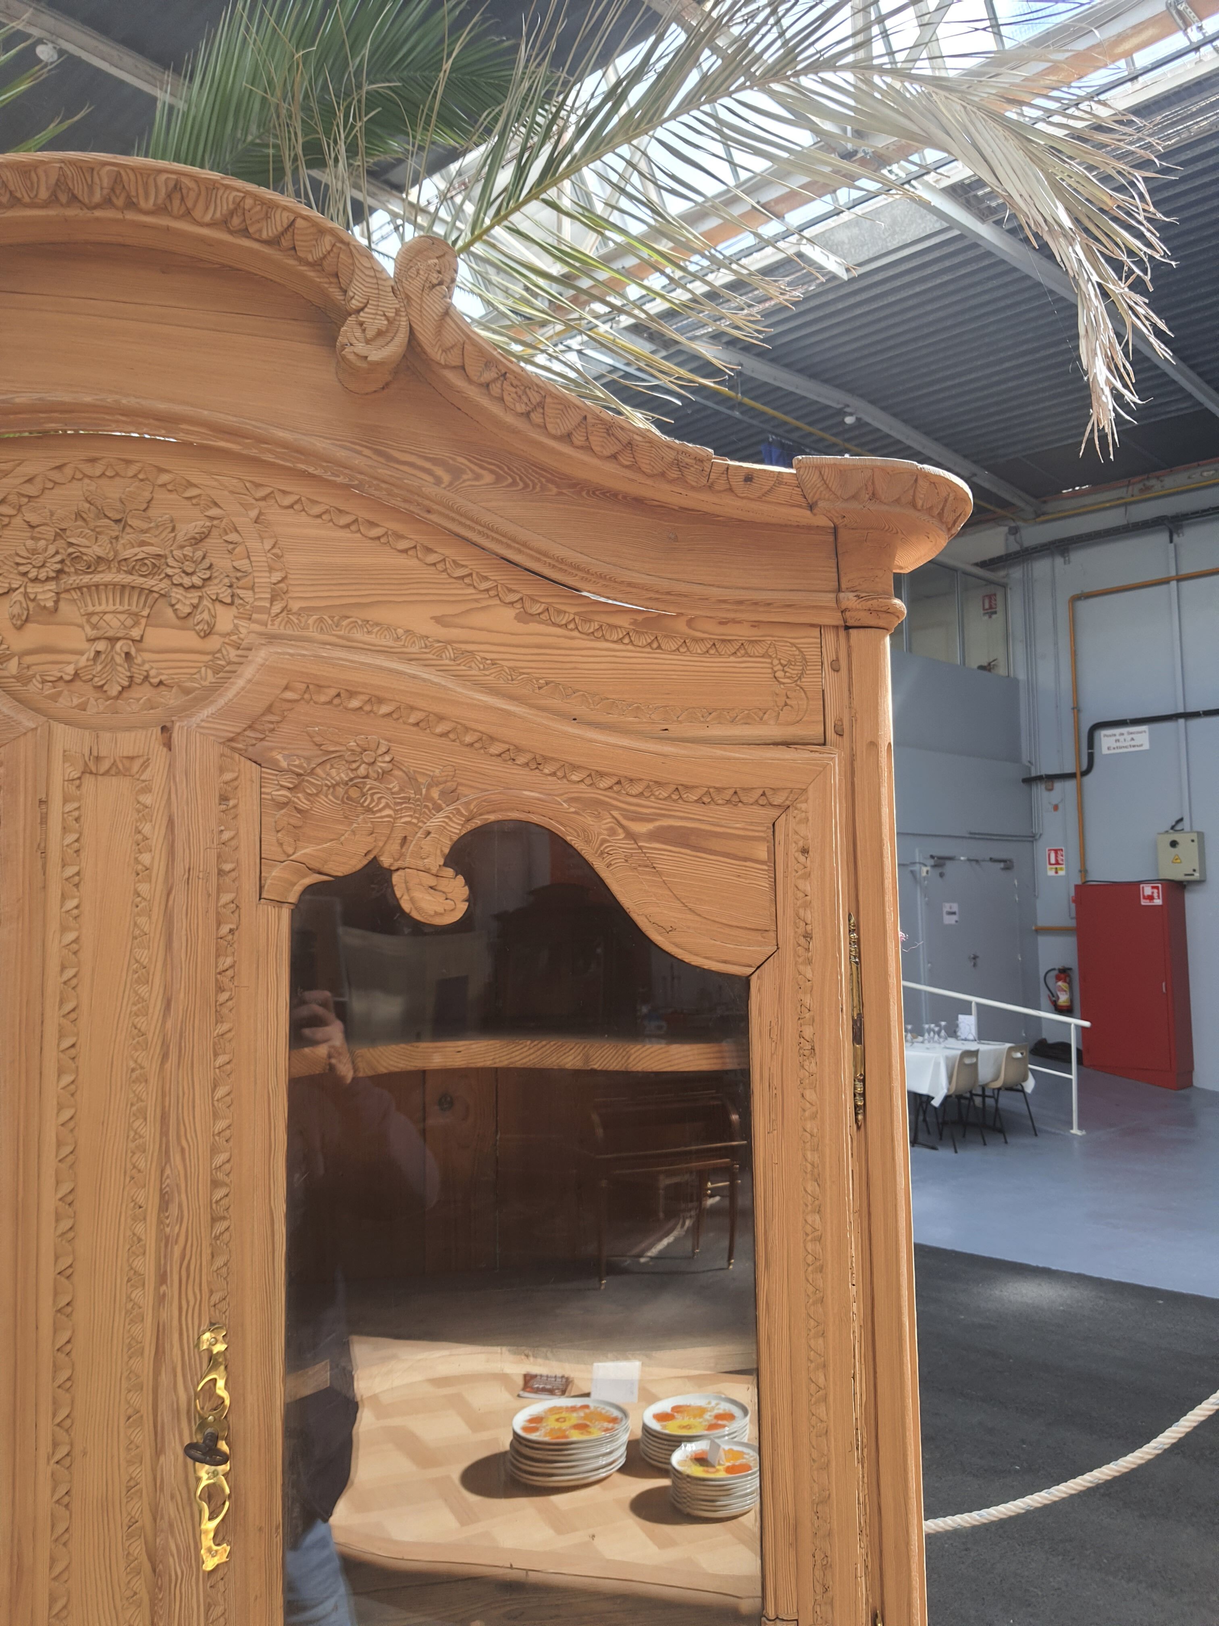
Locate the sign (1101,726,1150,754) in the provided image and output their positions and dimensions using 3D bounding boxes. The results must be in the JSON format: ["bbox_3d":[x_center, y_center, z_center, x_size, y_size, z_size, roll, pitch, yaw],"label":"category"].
[{"bbox_3d":[5.565,-0.781,13.169,0.504,0.249,0.015,-5,-6,44],"label":"sign"}]

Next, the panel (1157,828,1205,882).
[{"bbox_3d":[5.923,0.451,12.625,0.394,0.474,0.200,-5,-6,44],"label":"panel"}]

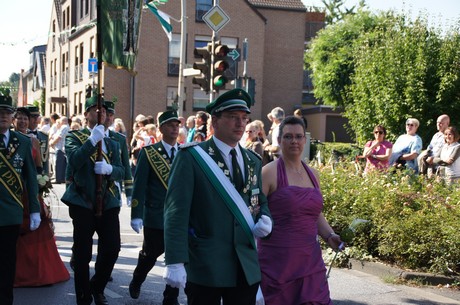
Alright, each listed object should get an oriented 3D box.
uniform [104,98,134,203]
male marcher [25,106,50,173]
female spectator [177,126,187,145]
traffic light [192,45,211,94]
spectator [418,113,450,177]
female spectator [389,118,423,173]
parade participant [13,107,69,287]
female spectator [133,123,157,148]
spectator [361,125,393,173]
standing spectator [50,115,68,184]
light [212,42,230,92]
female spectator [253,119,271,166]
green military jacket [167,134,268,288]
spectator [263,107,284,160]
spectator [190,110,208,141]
[{"bbox_3d":[-1.315,0.377,8.238,0.550,1.850,0.380,1,3,-25],"label":"uniform"},{"bbox_3d":[-2.216,0.369,8.537,0.550,1.800,0.370,1,3,-25],"label":"male marcher"},{"bbox_3d":[-0.983,0.289,15.020,0.320,1.560,0.460,2,1,-7],"label":"female spectator"},{"bbox_3d":[-0.603,-1.778,16.200,0.360,1.020,0.340,2,1,-15],"label":"traffic light"},{"bbox_3d":[3.036,0.113,11.317,0.540,1.350,0.680,4,2,40],"label":"spectator"},{"bbox_3d":[2.783,0.311,12.035,0.520,1.690,0.380,3,3,30],"label":"female spectator"},{"bbox_3d":[-2.031,0.437,7.600,0.780,1.720,0.700,2,1,-15],"label":"parade participant"},{"bbox_3d":[-1.577,0.249,14.520,0.420,1.580,0.500,3,1,15],"label":"female spectator"},{"bbox_3d":[2.314,0.374,12.033,0.480,1.620,0.330,3,2,14],"label":"spectator"},{"bbox_3d":[-4.315,-0.064,19.435,0.420,1.690,0.480,1,2,-18],"label":"standing spectator"},{"bbox_3d":[-0.169,-1.688,15.200,0.290,0.970,0.330,1,3,-25],"label":"light"},{"bbox_3d":[0.419,0.345,11.021,0.340,1.640,0.470,2,1,-3],"label":"female spectator"},{"bbox_3d":[-0.069,0.331,4.220,0.570,0.810,0.360,1,3,-30],"label":"green military jacket"},{"bbox_3d":[0.646,0.245,11.023,0.420,1.800,0.520,3,2,34],"label":"spectator"},{"bbox_3d":[-0.486,0.213,12.035,0.350,1.720,0.480,1,3,-22],"label":"spectator"}]

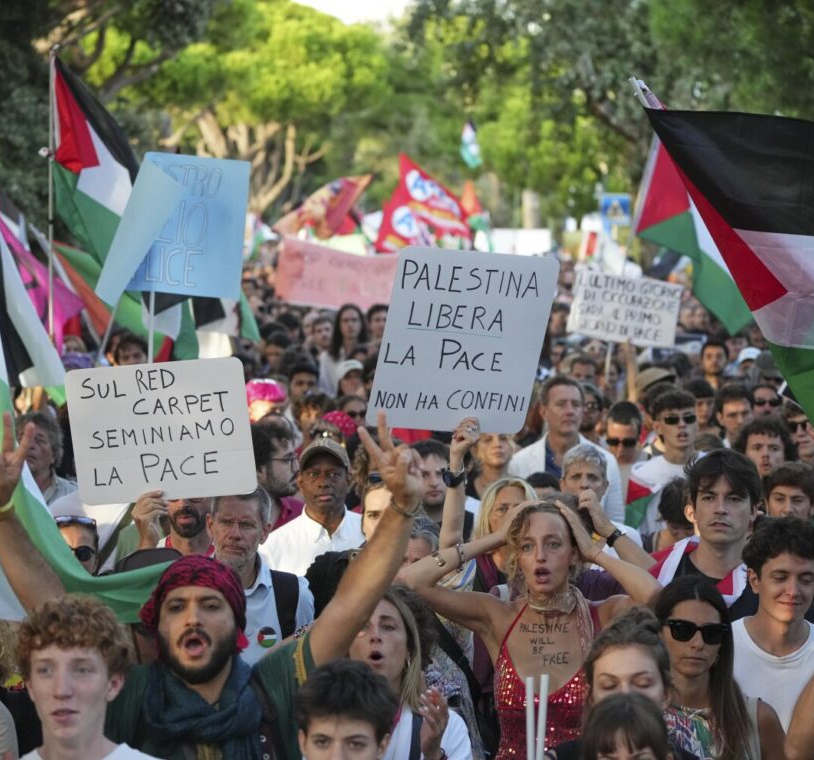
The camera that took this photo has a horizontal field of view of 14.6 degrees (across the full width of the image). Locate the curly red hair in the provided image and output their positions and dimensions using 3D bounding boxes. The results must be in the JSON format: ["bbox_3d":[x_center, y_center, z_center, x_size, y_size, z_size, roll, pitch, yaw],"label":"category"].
[{"bbox_3d":[-0.564,0.433,5.370,0.192,0.150,0.210,0,2,6],"label":"curly red hair"}]

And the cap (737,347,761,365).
[{"bbox_3d":[2.434,-0.171,22.500,0.175,0.130,0.240,0,2,-8],"label":"cap"}]

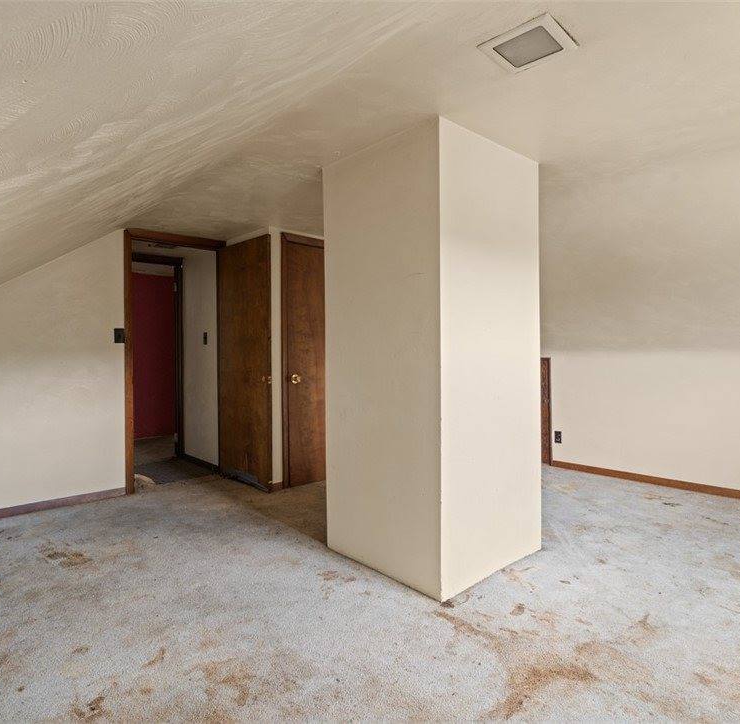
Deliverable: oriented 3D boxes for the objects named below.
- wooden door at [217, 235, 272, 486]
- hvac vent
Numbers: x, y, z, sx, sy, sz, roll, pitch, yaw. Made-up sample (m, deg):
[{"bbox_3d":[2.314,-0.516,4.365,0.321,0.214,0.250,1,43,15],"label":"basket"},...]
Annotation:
[{"bbox_3d":[-1.051,0.013,4.068,0.760,2.026,0.036,0,1,43],"label":"wooden door"},{"bbox_3d":[0.534,-1.061,1.634,0.237,0.020,0.232,0,1,44],"label":"hvac vent"}]

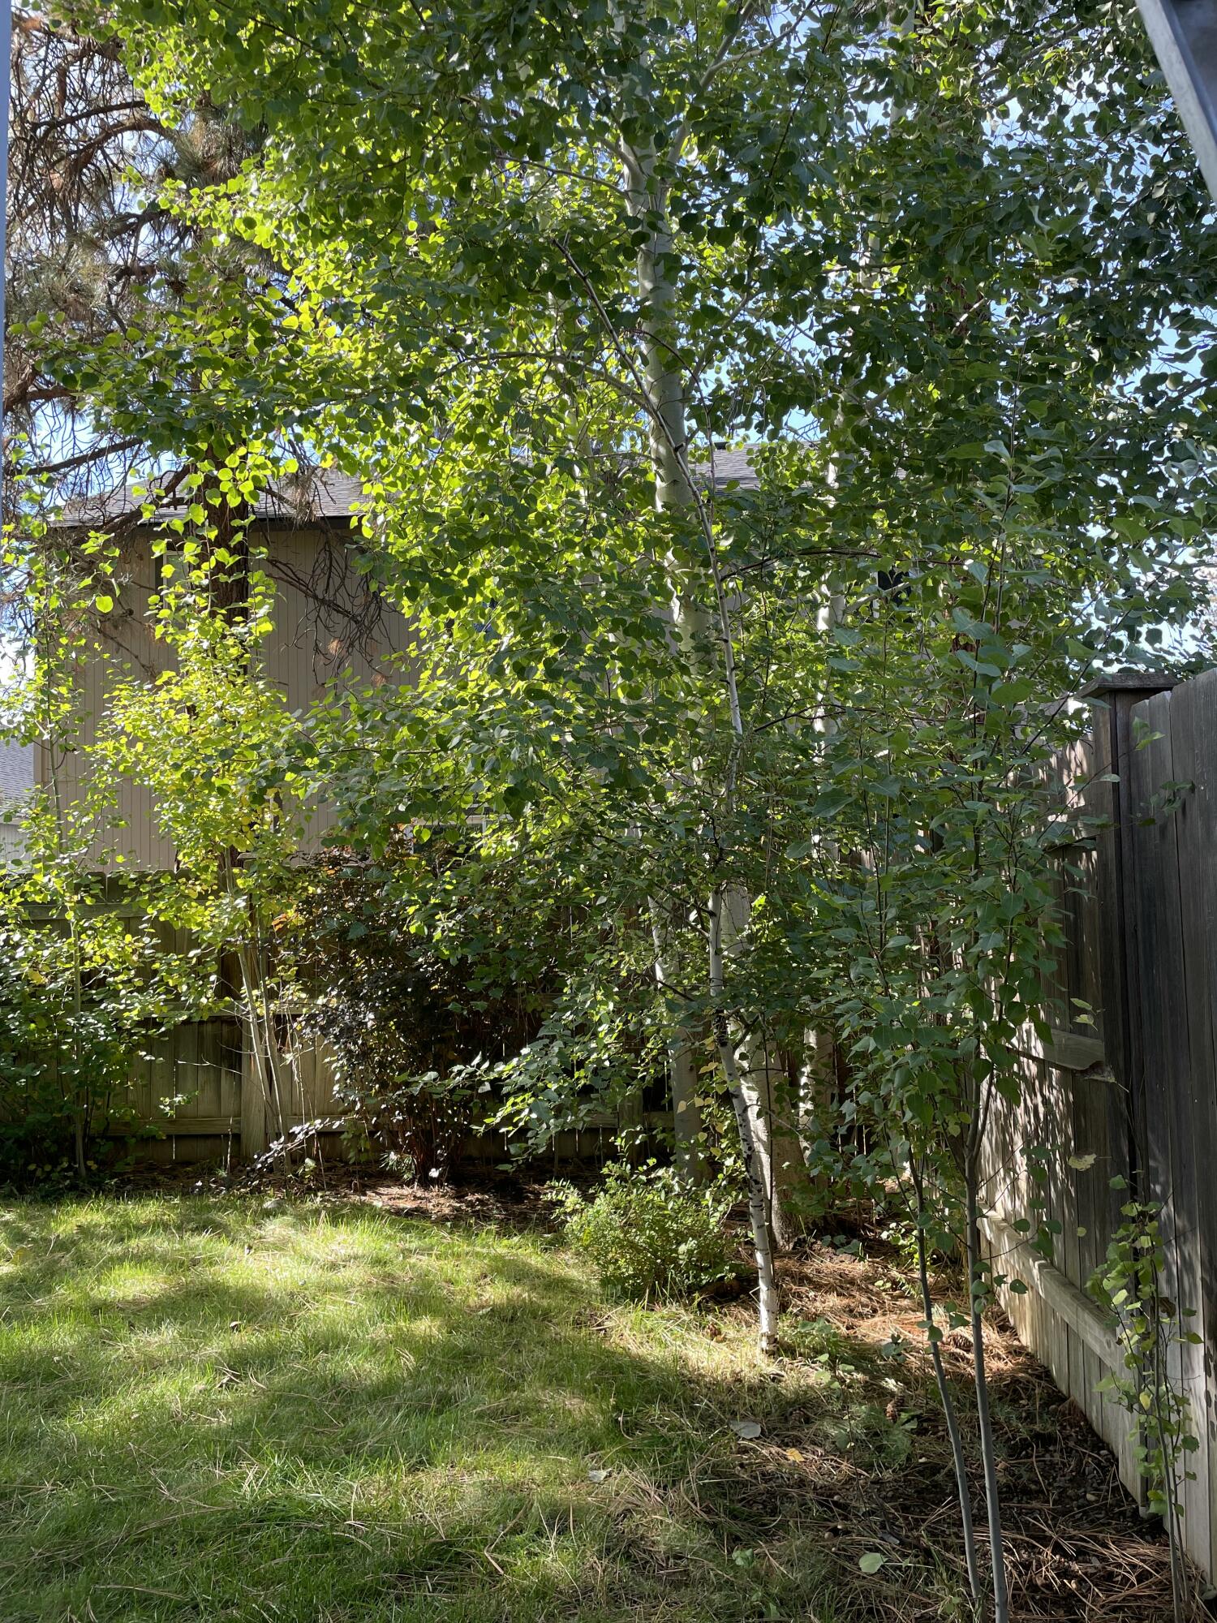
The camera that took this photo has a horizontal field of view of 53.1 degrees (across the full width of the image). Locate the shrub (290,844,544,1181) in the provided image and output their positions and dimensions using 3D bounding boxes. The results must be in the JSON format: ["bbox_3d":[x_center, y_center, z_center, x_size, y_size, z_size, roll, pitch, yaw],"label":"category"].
[{"bbox_3d":[-1.090,1.145,6.950,1.380,1.880,1.200,-1,-5,2],"label":"shrub"}]

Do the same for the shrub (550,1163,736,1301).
[{"bbox_3d":[0.150,1.620,4.860,0.740,0.470,0.680,-1,-5,2],"label":"shrub"}]

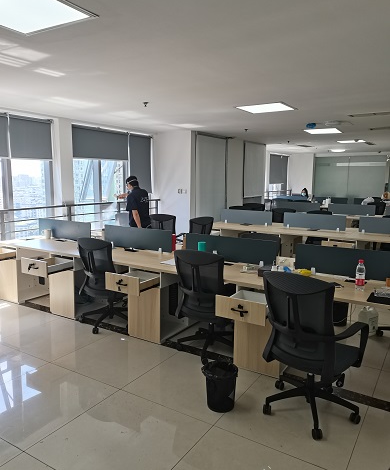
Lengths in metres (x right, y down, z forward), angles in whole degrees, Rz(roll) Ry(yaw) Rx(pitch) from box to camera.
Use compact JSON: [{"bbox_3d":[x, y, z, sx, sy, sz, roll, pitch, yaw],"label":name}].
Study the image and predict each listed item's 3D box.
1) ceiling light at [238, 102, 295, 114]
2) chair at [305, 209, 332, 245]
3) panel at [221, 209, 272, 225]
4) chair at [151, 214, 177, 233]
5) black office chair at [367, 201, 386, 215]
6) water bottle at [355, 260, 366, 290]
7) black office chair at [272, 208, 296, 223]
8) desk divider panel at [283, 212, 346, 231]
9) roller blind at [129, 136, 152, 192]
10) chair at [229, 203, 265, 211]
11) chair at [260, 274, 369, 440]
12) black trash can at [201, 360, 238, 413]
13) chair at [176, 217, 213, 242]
[{"bbox_3d":[0.942,-1.667,5.144,0.640,0.050,0.620,6,10,32],"label":"ceiling light"},{"bbox_3d":[2.221,0.075,7.048,0.620,1.030,0.620,6,10,32],"label":"chair"},{"bbox_3d":[0.919,-0.311,7.011,1.000,0.245,0.028,6,10,32],"label":"panel"},{"bbox_3d":[-0.605,0.233,5.801,0.620,1.030,0.620,6,10,32],"label":"chair"},{"bbox_3d":[4.274,-0.233,9.326,0.620,1.020,0.620,6,10,32],"label":"black office chair"},{"bbox_3d":[1.249,0.299,2.919,0.067,0.236,0.067,6,10,32],"label":"water bottle"},{"bbox_3d":[1.667,0.029,7.466,0.620,0.990,0.630,4,9,20],"label":"black office chair"},{"bbox_3d":[1.945,-0.208,6.376,1.000,0.245,0.028,6,10,32],"label":"desk divider panel"},{"bbox_3d":[-1.123,-1.466,8.133,0.060,1.190,0.740,6,10,32],"label":"roller blind"},{"bbox_3d":[0.995,-0.090,8.128,0.620,1.030,0.620,6,10,32],"label":"chair"},{"bbox_3d":[0.792,0.716,2.610,0.620,0.990,0.630,8,11,40],"label":"chair"},{"bbox_3d":[0.182,1.067,2.743,0.250,0.268,0.250,0,8,0],"label":"black trash can"},{"bbox_3d":[-0.079,0.218,6.011,0.620,0.990,0.630,-6,11,-40],"label":"chair"}]

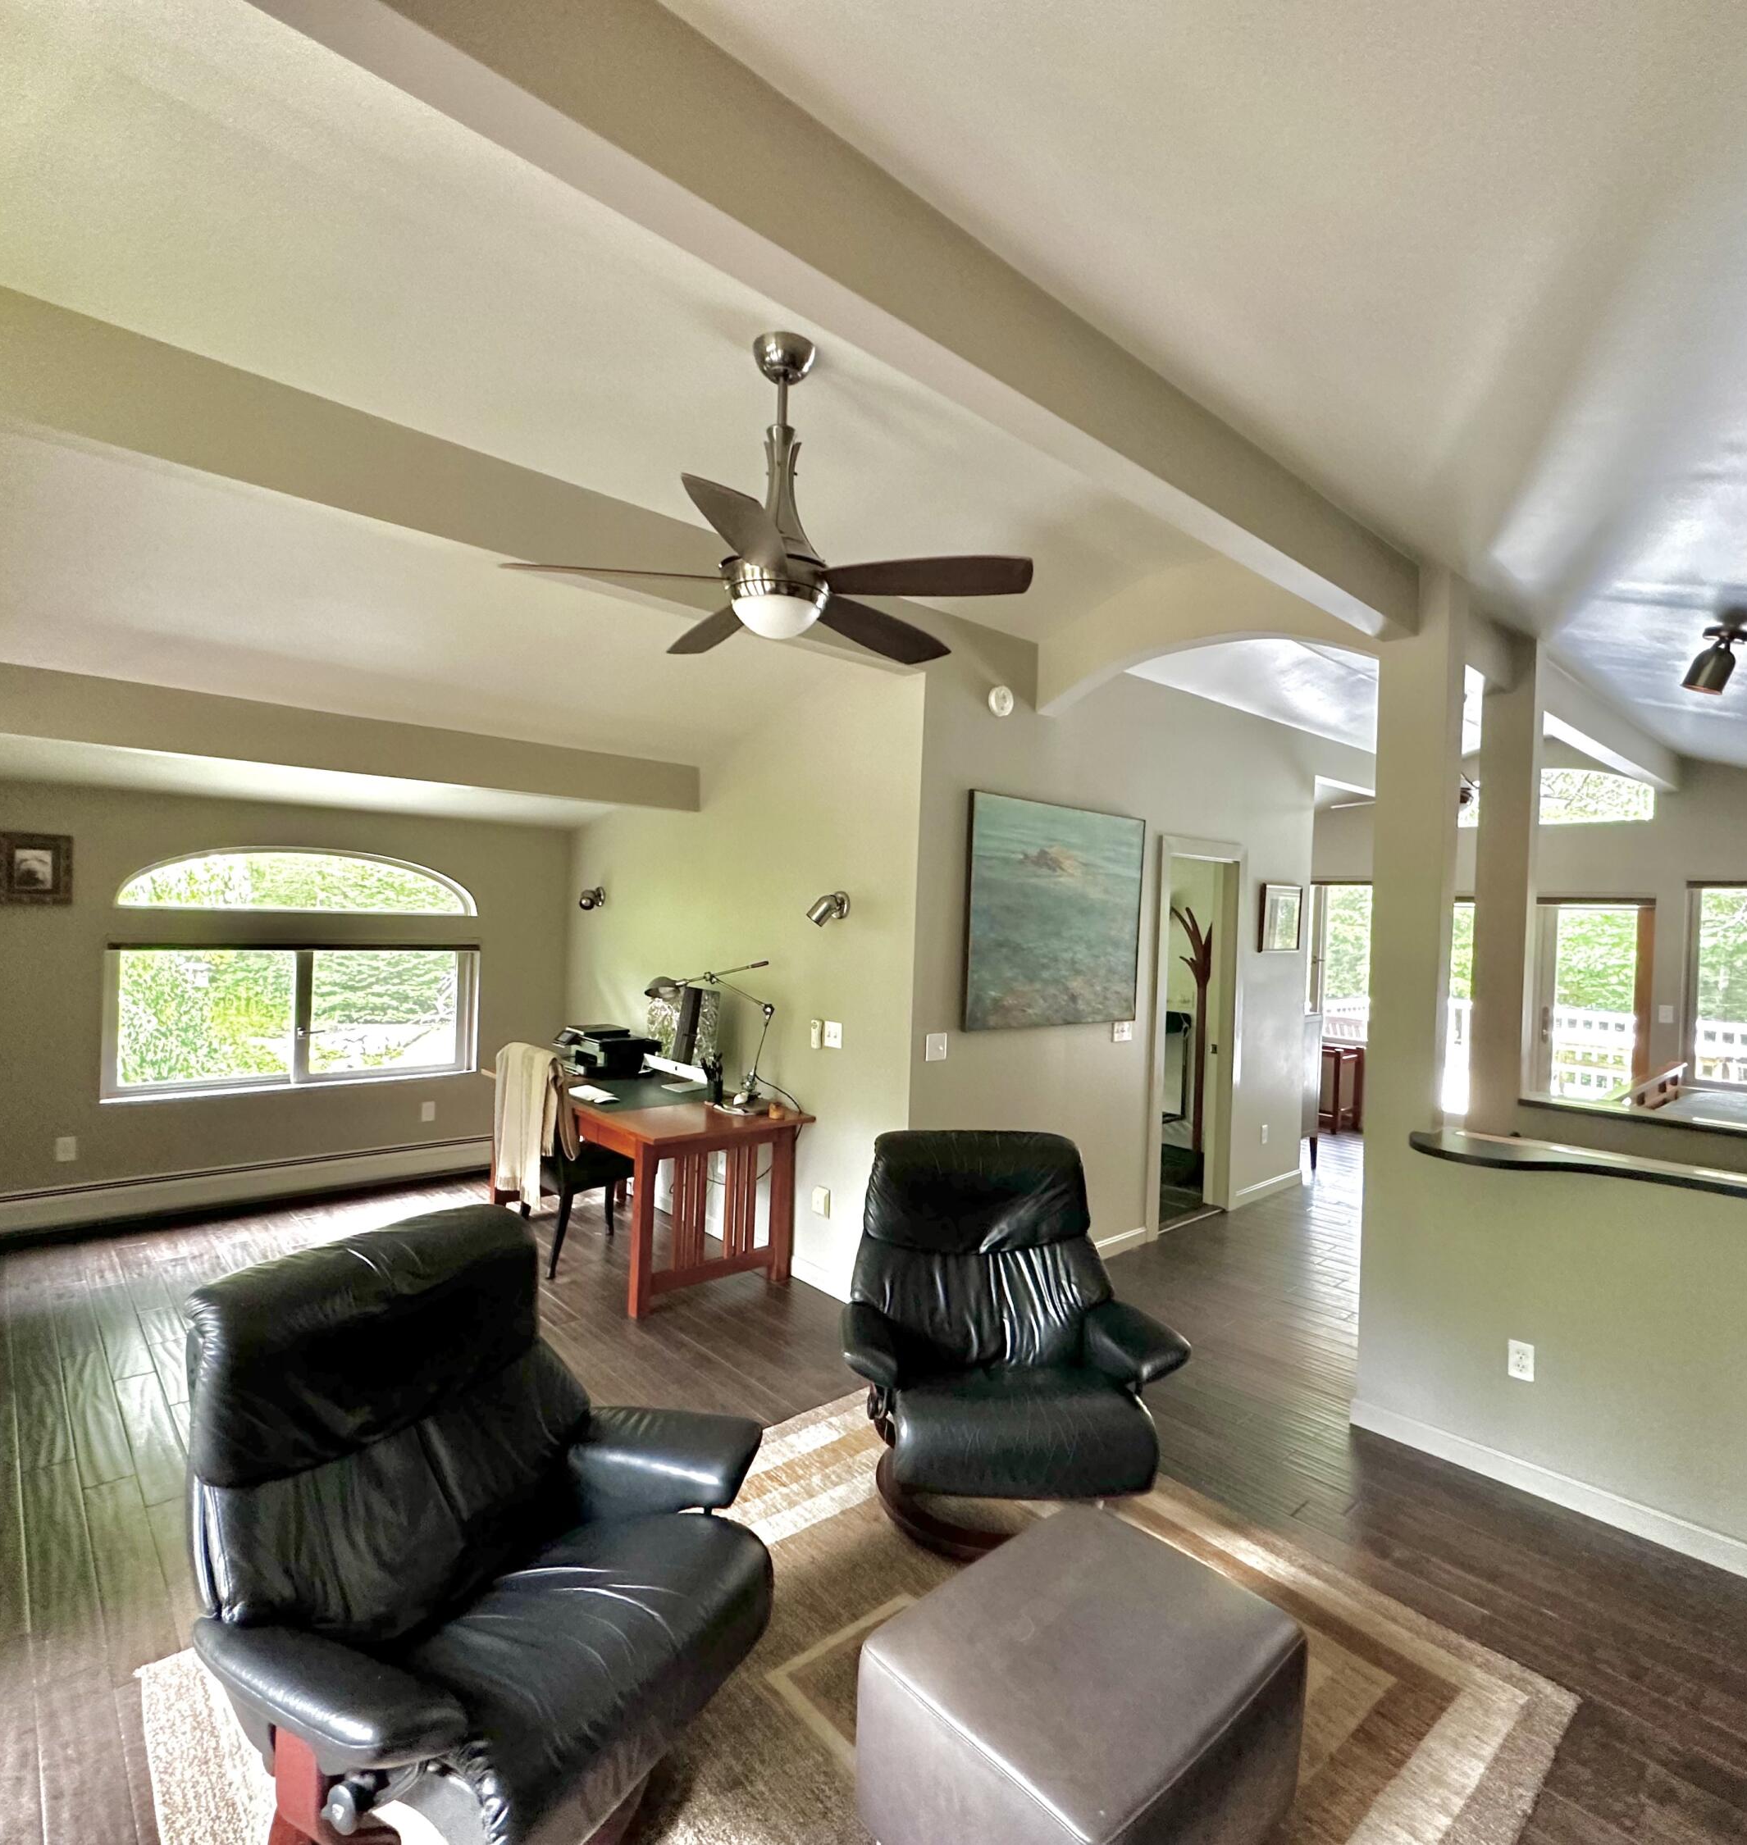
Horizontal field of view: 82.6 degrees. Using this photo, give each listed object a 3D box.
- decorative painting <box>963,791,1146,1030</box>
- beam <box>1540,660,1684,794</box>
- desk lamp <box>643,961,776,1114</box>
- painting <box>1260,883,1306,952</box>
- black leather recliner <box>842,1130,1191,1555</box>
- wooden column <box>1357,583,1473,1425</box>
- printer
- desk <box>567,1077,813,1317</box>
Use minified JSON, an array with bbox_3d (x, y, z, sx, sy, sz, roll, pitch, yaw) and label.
[{"bbox_3d":[0.873,-0.024,4.594,1.295,1.009,0.037,2,0,-42],"label":"decorative painting"},{"bbox_3d":[3.759,-0.978,5.122,3.198,0.247,0.113,2,0,-42],"label":"beam"},{"bbox_3d":[-0.750,0.516,4.546,0.585,0.679,0.170,2,0,-6],"label":"desk lamp"},{"bbox_3d":[2.504,-0.015,6.115,0.470,0.405,0.035,2,0,-42],"label":"painting"},{"bbox_3d":[0.349,1.137,2.748,0.830,0.980,0.810,2,0,-5],"label":"black leather recliner"},{"bbox_3d":[1.775,0.268,3.291,0.145,2.842,0.212,2,0,-42],"label":"wooden column"},{"bbox_3d":[-1.433,0.690,5.401,0.400,0.235,0.430,2,0,-42],"label":"printer"},{"bbox_3d":[-1.138,1.192,4.742,0.820,0.750,1.700,2,0,-42],"label":"desk"}]

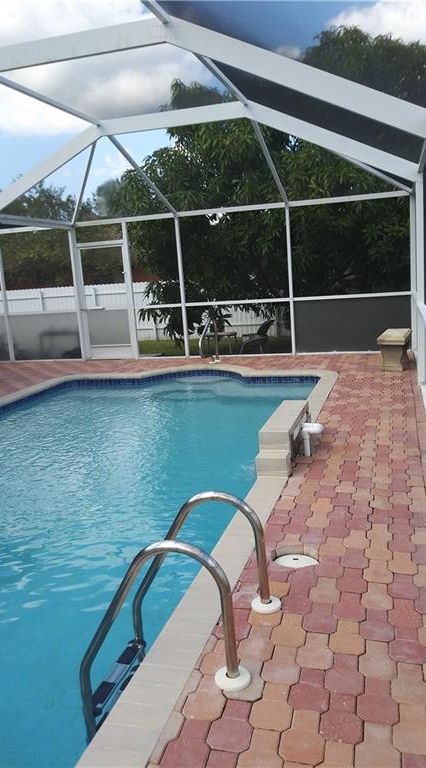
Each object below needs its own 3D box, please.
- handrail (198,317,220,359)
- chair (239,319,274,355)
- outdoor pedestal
[{"bbox_3d":[-0.084,-0.697,9.915,0.120,0.765,0.970,0,11,18],"label":"handrail"},{"bbox_3d":[0.896,-0.894,12.333,0.700,0.790,0.610,-4,10,-3],"label":"chair"},{"bbox_3d":[2.636,-0.489,8.647,0.370,0.435,1.260,0,11,22],"label":"outdoor pedestal"}]

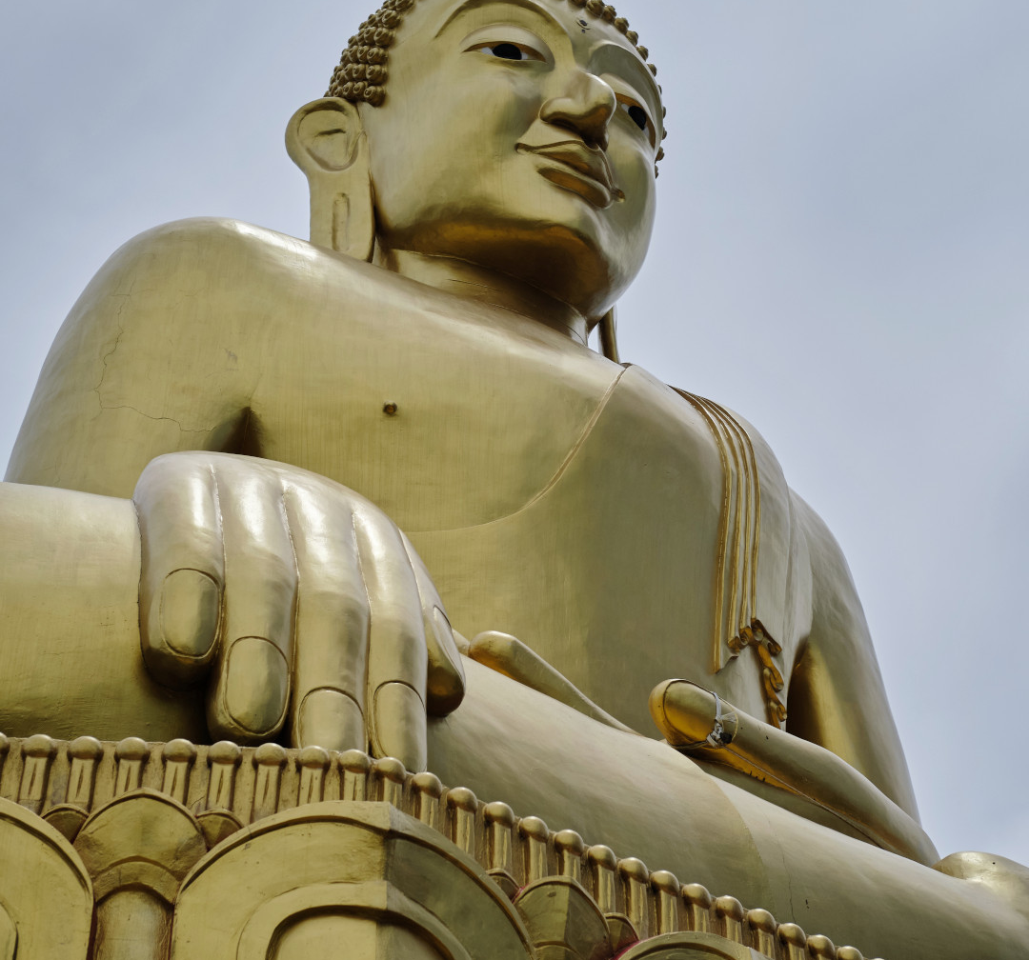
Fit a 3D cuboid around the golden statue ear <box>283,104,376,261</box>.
[{"bbox_3d":[-1.190,-1.956,15.200,0.580,1.420,0.300,-10,-38,14],"label":"golden statue ear"}]

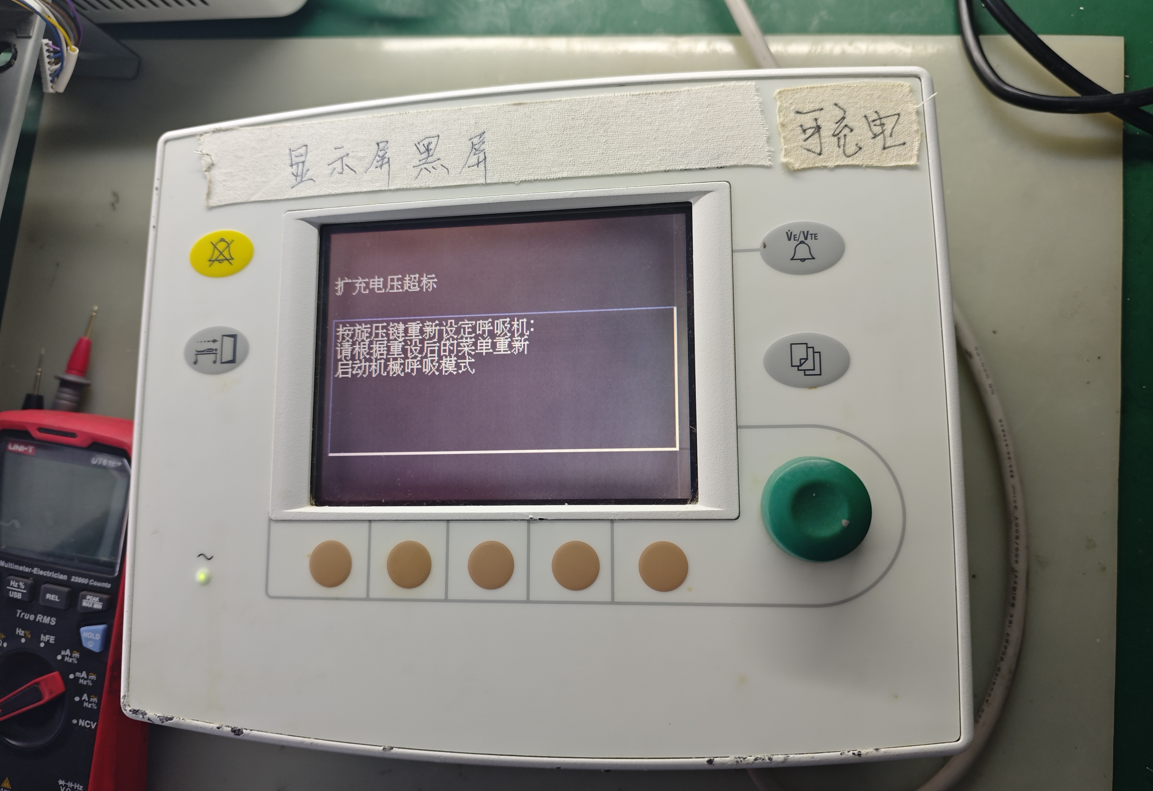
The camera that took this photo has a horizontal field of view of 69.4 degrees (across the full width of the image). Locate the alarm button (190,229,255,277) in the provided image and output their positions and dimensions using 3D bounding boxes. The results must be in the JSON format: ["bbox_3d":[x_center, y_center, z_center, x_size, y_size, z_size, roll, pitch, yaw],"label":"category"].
[{"bbox_3d":[-0.115,-0.046,0.270,0.023,0.003,0.016,-1,83,9],"label":"alarm button"}]

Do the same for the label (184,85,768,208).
[{"bbox_3d":[-0.034,-0.078,0.261,0.186,0.001,0.027,-1,83,9],"label":"label"}]

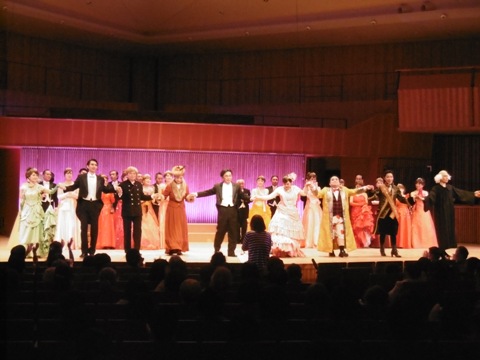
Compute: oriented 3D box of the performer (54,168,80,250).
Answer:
[{"bbox_3d":[-3.542,0.606,16.800,0.580,1.684,0.500,1,-1,-11],"label":"performer"}]

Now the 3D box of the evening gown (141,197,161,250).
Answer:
[{"bbox_3d":[-2.013,0.952,17.900,0.580,1.200,0.500,1,0,-9],"label":"evening gown"}]

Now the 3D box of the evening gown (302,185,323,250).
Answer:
[{"bbox_3d":[1.653,0.798,18.400,0.520,1.484,0.480,1,-1,-7],"label":"evening gown"}]

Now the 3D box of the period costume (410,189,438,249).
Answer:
[{"bbox_3d":[4.297,0.929,19.000,0.630,1.330,0.580,1,0,3],"label":"period costume"}]

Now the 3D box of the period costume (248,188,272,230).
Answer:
[{"bbox_3d":[0.502,0.840,19.100,0.660,1.377,0.600,1,-1,-7],"label":"period costume"}]

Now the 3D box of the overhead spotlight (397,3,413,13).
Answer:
[{"bbox_3d":[4.094,-4.268,20.300,0.380,0.270,0.260,-8,-7,-30],"label":"overhead spotlight"}]

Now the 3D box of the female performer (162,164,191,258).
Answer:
[{"bbox_3d":[-1.257,0.604,16.200,0.600,1.743,0.450,1,-1,-9],"label":"female performer"}]

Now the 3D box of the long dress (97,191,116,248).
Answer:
[{"bbox_3d":[-2.823,0.862,17.300,0.470,1.195,0.450,1,-1,-11],"label":"long dress"}]

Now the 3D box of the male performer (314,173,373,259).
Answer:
[{"bbox_3d":[2.069,0.713,16.200,1.110,1.620,0.480,1,0,-5],"label":"male performer"}]

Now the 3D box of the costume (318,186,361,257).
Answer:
[{"bbox_3d":[1.970,0.812,16.200,0.910,1.380,0.450,1,0,-5],"label":"costume"}]

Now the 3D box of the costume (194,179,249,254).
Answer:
[{"bbox_3d":[-0.347,0.772,16.200,1.030,1.460,0.420,1,0,-9],"label":"costume"}]

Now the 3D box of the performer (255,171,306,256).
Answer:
[{"bbox_3d":[0.800,0.681,16.150,1.030,1.660,0.750,1,0,-1],"label":"performer"}]

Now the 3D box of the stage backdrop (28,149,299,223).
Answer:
[{"bbox_3d":[-1.985,0.173,21.800,7.600,1.950,0.150,1,0,-9],"label":"stage backdrop"}]

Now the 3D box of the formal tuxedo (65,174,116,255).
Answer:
[{"bbox_3d":[-2.906,0.671,15.900,1.010,1.630,0.420,1,0,-12],"label":"formal tuxedo"}]

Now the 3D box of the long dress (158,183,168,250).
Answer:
[{"bbox_3d":[-1.512,0.772,17.300,0.480,1.438,0.450,1,-1,-10],"label":"long dress"}]

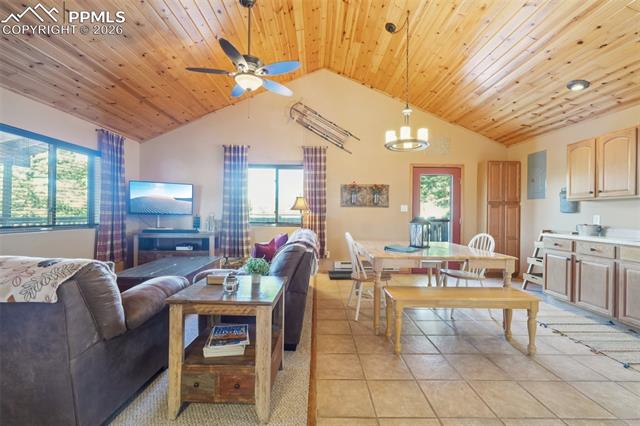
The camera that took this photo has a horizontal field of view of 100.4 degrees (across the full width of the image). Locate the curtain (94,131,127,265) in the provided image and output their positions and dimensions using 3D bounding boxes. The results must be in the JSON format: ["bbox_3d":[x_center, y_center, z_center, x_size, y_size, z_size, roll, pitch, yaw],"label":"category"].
[{"bbox_3d":[-3.344,-0.225,4.242,0.120,2.110,0.580,1,0,0],"label":"curtain"}]

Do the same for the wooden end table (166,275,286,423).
[{"bbox_3d":[-0.557,0.836,1.785,0.610,0.665,0.615,0,0,2],"label":"wooden end table"}]

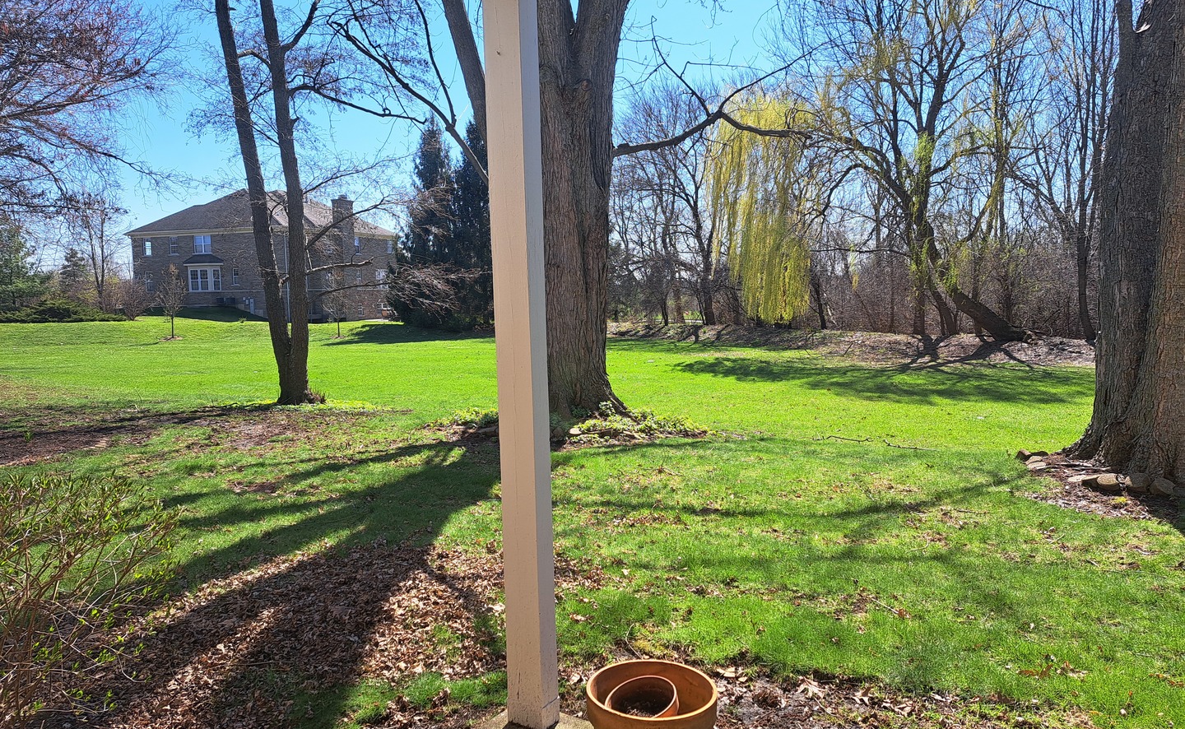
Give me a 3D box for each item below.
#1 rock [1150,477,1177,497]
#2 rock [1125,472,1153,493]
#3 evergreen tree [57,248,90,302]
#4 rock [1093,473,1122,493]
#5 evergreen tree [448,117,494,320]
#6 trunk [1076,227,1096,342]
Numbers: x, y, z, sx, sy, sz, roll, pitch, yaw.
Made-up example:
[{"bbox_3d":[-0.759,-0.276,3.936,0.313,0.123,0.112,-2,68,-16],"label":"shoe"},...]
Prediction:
[{"bbox_3d":[4.174,0.889,6.001,0.180,0.105,0.180,2,6,35],"label":"rock"},{"bbox_3d":[4.084,0.879,6.135,0.180,0.105,0.180,2,6,34],"label":"rock"},{"bbox_3d":[-44.208,-7.454,70.000,2.600,4.900,2.600,-5,6,-32],"label":"evergreen tree"},{"bbox_3d":[3.861,0.883,6.160,0.180,0.105,0.180,2,6,32],"label":"rock"},{"bbox_3d":[-6.608,-7.904,46.000,3.400,11.400,3.400,-2,5,-8],"label":"evergreen tree"},{"bbox_3d":[11.001,-1.784,18.300,0.450,2.650,0.420,2,6,31],"label":"trunk"}]

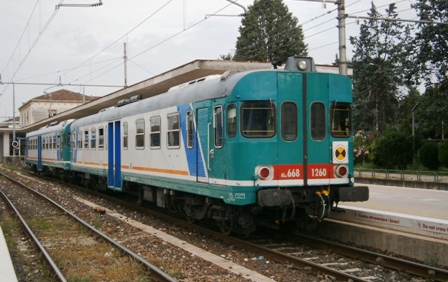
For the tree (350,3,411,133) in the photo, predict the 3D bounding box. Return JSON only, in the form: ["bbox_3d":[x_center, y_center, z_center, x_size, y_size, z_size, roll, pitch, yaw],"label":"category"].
[{"bbox_3d":[9.497,-3.300,37.048,4.200,10.250,4.200,0,-1,-24],"label":"tree"}]

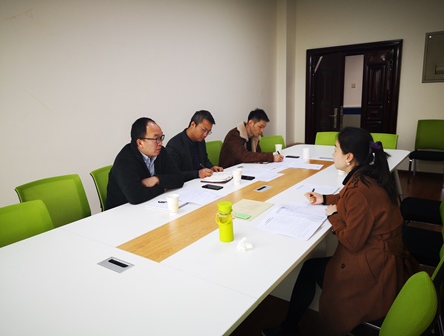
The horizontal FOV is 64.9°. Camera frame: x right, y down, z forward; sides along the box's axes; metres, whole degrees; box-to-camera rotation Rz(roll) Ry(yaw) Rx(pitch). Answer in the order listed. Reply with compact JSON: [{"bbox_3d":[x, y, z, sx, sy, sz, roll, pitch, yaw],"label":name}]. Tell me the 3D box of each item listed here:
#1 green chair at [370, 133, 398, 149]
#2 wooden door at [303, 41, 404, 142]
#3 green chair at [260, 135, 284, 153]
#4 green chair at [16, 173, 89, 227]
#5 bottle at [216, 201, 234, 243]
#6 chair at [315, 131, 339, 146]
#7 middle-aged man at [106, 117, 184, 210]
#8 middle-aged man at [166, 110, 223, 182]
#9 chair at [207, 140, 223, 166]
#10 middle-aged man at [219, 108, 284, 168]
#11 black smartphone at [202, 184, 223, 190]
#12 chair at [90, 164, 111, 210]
[{"bbox_3d":[1.700,0.081,4.019,0.490,0.900,0.580,7,15,35],"label":"green chair"},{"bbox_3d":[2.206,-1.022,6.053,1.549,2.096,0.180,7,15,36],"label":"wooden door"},{"bbox_3d":[0.640,0.103,4.105,0.490,0.900,0.580,-7,13,-22],"label":"green chair"},{"bbox_3d":[-0.983,0.544,2.375,0.580,0.900,0.490,7,15,35],"label":"green chair"},{"bbox_3d":[0.022,0.253,1.647,0.074,0.191,0.074,7,15,36],"label":"bottle"},{"bbox_3d":[1.297,0.040,4.278,0.490,0.900,0.580,7,15,35],"label":"chair"},{"bbox_3d":[-0.559,0.269,2.620,0.740,1.284,0.580,7,15,36],"label":"middle-aged man"},{"bbox_3d":[-0.162,0.134,3.150,0.740,1.286,0.540,7,15,36],"label":"middle-aged man"},{"bbox_3d":[0.068,0.185,3.815,0.540,0.880,0.480,7,15,36],"label":"chair"},{"bbox_3d":[0.298,0.018,3.687,0.780,1.244,0.550,7,15,36],"label":"middle-aged man"},{"bbox_3d":[-0.074,0.139,2.599,0.158,0.009,0.075,7,15,36],"label":"black smartphone"},{"bbox_3d":[-0.645,0.456,2.719,0.580,0.900,0.490,8,16,39],"label":"chair"}]

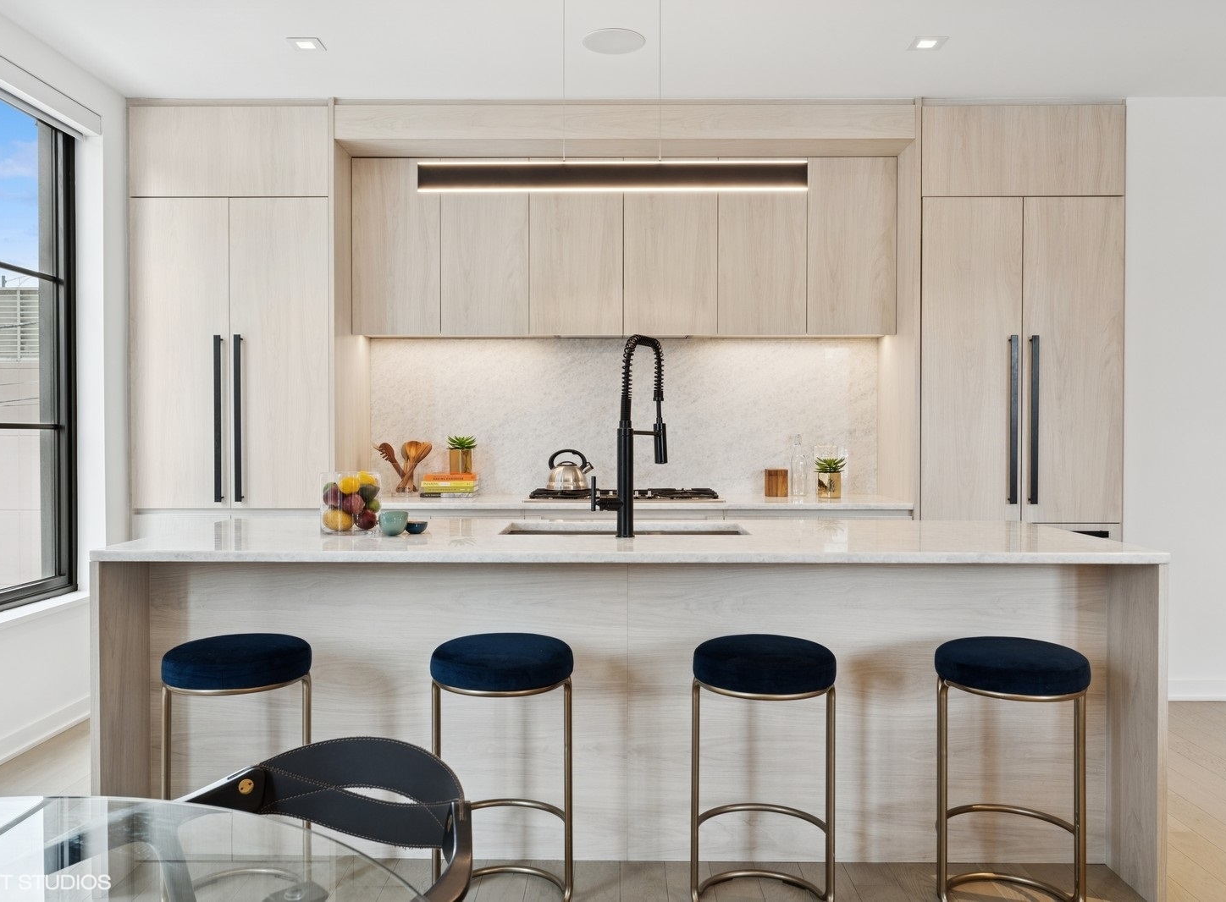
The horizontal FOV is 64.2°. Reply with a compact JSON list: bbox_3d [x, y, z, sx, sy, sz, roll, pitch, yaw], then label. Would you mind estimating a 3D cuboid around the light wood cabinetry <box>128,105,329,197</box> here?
[{"bbox_3d":[-1.749,-1.371,4.777,0.905,0.413,0.613,0,1,0],"label":"light wood cabinetry"}]

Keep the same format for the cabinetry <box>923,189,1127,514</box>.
[{"bbox_3d":[1.867,-0.418,4.763,0.915,1.488,0.613,0,1,0],"label":"cabinetry"}]

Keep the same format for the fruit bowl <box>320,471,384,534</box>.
[{"bbox_3d":[-0.802,0.159,3.006,0.188,0.184,0.188,0,1,0],"label":"fruit bowl"}]

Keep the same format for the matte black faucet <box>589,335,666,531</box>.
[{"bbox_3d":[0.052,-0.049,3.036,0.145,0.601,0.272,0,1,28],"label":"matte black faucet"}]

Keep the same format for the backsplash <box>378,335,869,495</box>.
[{"bbox_3d":[0.057,-0.173,5.107,2.644,0.799,0.020,0,1,0],"label":"backsplash"}]

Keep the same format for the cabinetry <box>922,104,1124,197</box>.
[{"bbox_3d":[1.868,-1.369,4.748,0.915,0.413,0.613,0,1,0],"label":"cabinetry"}]

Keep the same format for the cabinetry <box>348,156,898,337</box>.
[{"bbox_3d":[0.056,-0.994,4.918,2.644,0.858,0.334,0,1,0],"label":"cabinetry"}]

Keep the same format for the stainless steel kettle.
[{"bbox_3d":[-0.213,0.096,4.834,0.230,0.205,0.200,0,1,0],"label":"stainless steel kettle"}]

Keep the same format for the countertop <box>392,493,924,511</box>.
[{"bbox_3d":[0.054,0.245,4.793,2.644,0.032,0.620,0,1,0],"label":"countertop"}]

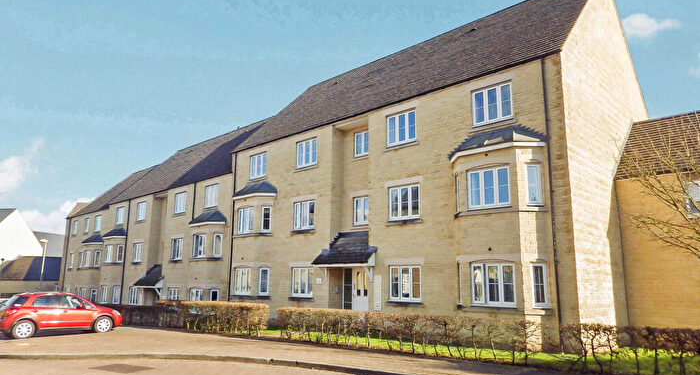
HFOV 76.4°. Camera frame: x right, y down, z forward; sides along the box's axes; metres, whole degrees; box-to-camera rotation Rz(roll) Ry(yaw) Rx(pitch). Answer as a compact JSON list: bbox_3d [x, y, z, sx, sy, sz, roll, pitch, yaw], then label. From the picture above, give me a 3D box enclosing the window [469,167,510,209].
[{"bbox_3d":[3.878,0.034,12.424,1.225,1.119,0.120,-10,-15,41],"label":"window"}]

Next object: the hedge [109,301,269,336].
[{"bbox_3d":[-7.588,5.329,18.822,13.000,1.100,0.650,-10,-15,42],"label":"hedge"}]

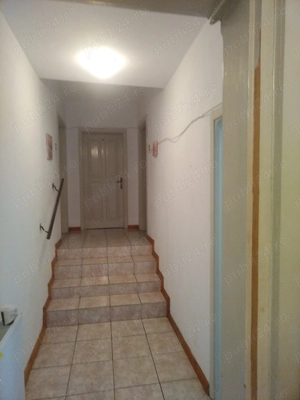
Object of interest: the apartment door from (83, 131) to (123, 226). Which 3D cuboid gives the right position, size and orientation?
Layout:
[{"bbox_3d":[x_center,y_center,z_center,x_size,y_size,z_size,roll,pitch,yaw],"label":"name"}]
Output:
[{"bbox_3d":[-0.951,-0.387,6.487,0.804,1.991,0.048,-1,3,-9],"label":"apartment door"}]

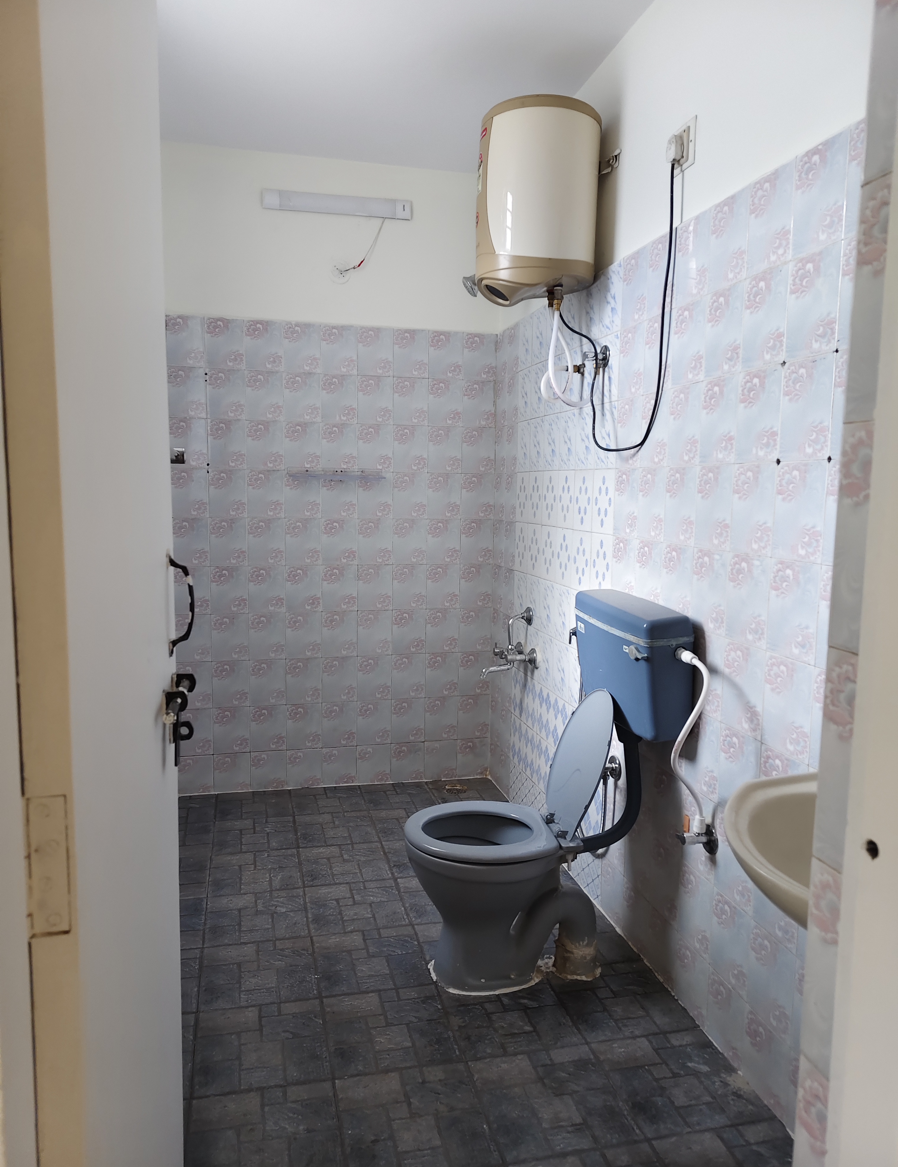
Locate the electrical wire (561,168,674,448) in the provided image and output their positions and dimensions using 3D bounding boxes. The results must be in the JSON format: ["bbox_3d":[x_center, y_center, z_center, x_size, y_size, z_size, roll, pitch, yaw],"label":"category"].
[{"bbox_3d":[0.445,-0.715,2.276,0.150,0.690,0.440,-1,7,-14],"label":"electrical wire"}]

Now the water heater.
[{"bbox_3d":[0.261,-1.070,2.452,0.360,0.560,0.355,1,7,0],"label":"water heater"}]

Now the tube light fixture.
[{"bbox_3d":[-0.447,-1.544,3.372,0.613,0.077,0.030,-1,7,-14],"label":"tube light fixture"}]

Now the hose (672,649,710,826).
[{"bbox_3d":[0.564,0.375,1.984,0.085,0.440,0.140,-1,7,-14],"label":"hose"}]

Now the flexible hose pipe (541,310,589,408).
[{"bbox_3d":[0.357,-0.675,2.503,0.160,0.285,0.180,-1,7,-14],"label":"flexible hose pipe"}]

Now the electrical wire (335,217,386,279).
[{"bbox_3d":[-0.366,-1.390,3.413,0.205,0.245,0.030,-1,7,-14],"label":"electrical wire"}]

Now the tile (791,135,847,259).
[{"bbox_3d":[0.712,-0.740,1.590,0.010,0.200,0.152,-1,7,-14],"label":"tile"}]

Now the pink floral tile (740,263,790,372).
[{"bbox_3d":[0.672,-0.559,1.761,0.010,0.200,0.152,-1,7,-14],"label":"pink floral tile"}]

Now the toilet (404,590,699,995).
[{"bbox_3d":[0.220,0.550,2.214,0.680,1.025,0.440,-1,7,-14],"label":"toilet"}]

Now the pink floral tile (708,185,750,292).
[{"bbox_3d":[0.637,-0.775,1.885,0.010,0.200,0.152,-1,7,-14],"label":"pink floral tile"}]

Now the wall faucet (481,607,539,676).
[{"bbox_3d":[0.222,0.226,3.198,0.185,0.265,0.240,-1,7,-14],"label":"wall faucet"}]

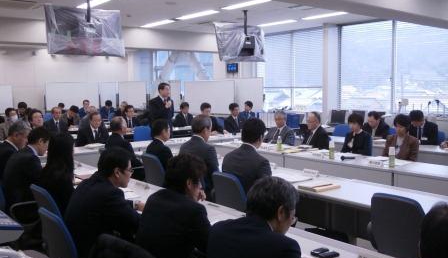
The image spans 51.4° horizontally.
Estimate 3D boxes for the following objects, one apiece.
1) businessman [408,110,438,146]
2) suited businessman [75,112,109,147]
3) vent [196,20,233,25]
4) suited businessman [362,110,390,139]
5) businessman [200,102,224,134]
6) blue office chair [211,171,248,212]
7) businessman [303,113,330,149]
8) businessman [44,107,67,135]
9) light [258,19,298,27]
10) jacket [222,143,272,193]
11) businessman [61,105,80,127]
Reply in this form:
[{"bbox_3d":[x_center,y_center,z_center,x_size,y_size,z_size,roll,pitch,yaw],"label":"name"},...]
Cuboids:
[{"bbox_3d":[3.130,0.328,7.648,0.800,1.247,0.560,-4,6,-38],"label":"businessman"},{"bbox_3d":[-2.099,0.352,7.636,0.580,1.228,0.800,-4,6,-38],"label":"suited businessman"},{"bbox_3d":[-0.192,-2.677,11.862,0.800,0.060,0.800,-5,6,-40],"label":"vent"},{"bbox_3d":[2.525,0.257,7.742,0.800,1.180,0.520,-5,7,-40],"label":"suited businessman"},{"bbox_3d":[-0.257,0.141,8.922,0.520,1.250,0.780,-5,7,-40],"label":"businessman"},{"bbox_3d":[0.182,0.773,4.133,0.580,0.860,0.560,-5,7,-40],"label":"blue office chair"},{"bbox_3d":[1.231,0.347,6.798,0.800,1.200,0.540,-5,7,-40],"label":"businessman"},{"bbox_3d":[-3.172,0.217,8.957,0.550,1.240,0.780,-4,6,-38],"label":"businessman"},{"bbox_3d":[1.273,-2.554,11.251,0.240,0.090,1.240,-4,6,-38],"label":"light"},{"bbox_3d":[0.189,0.447,4.049,0.380,0.620,0.480,-5,6,-40],"label":"jacket"},{"bbox_3d":[-3.321,0.121,10.392,0.550,1.243,0.800,-4,6,-38],"label":"businessman"}]

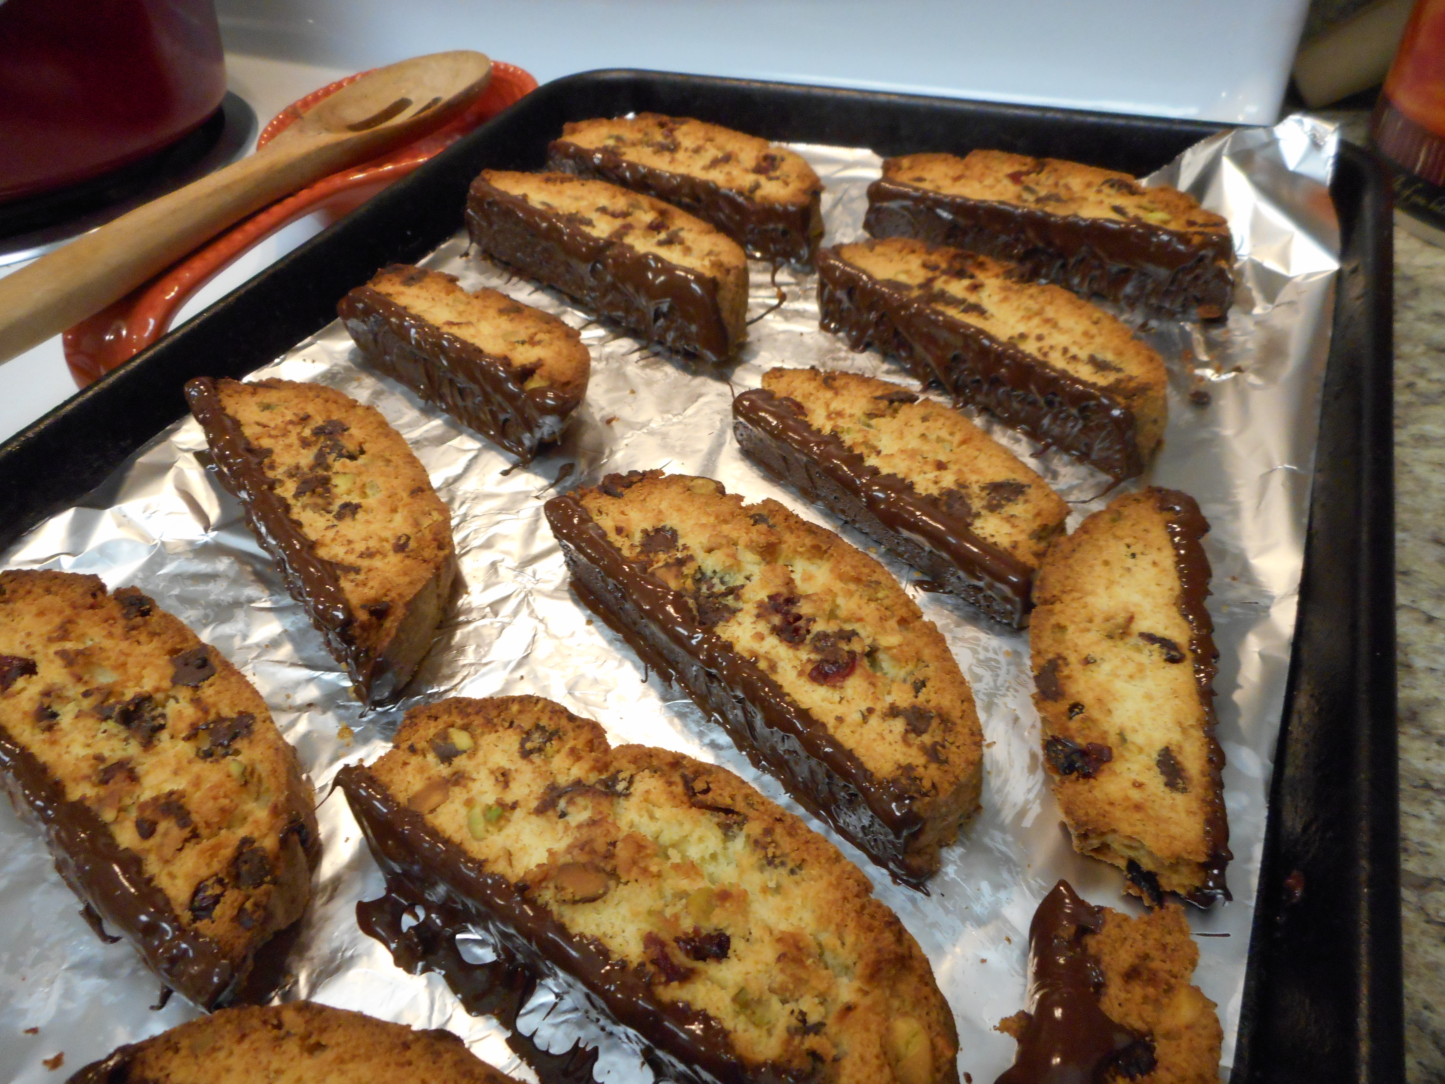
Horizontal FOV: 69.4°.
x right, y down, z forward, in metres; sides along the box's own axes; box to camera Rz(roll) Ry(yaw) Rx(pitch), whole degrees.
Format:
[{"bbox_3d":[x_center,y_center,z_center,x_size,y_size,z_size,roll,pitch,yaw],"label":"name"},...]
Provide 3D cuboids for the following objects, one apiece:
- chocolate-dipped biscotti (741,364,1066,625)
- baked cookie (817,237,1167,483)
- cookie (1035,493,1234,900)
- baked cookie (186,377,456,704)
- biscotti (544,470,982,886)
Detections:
[{"bbox_3d":[0.046,-0.019,0.268,0.039,0.014,0.100,-33,50,-28],"label":"chocolate-dipped biscotti"},{"bbox_3d":[0.080,-0.063,0.310,0.045,0.018,0.121,-30,48,-26],"label":"baked cookie"},{"bbox_3d":[0.081,0.025,0.216,0.036,0.015,0.101,9,44,14],"label":"cookie"},{"bbox_3d":[-0.093,-0.009,0.257,0.040,0.017,0.117,-28,53,-24],"label":"baked cookie"},{"bbox_3d":[0.012,0.018,0.227,0.047,0.018,0.119,-31,49,-27],"label":"biscotti"}]

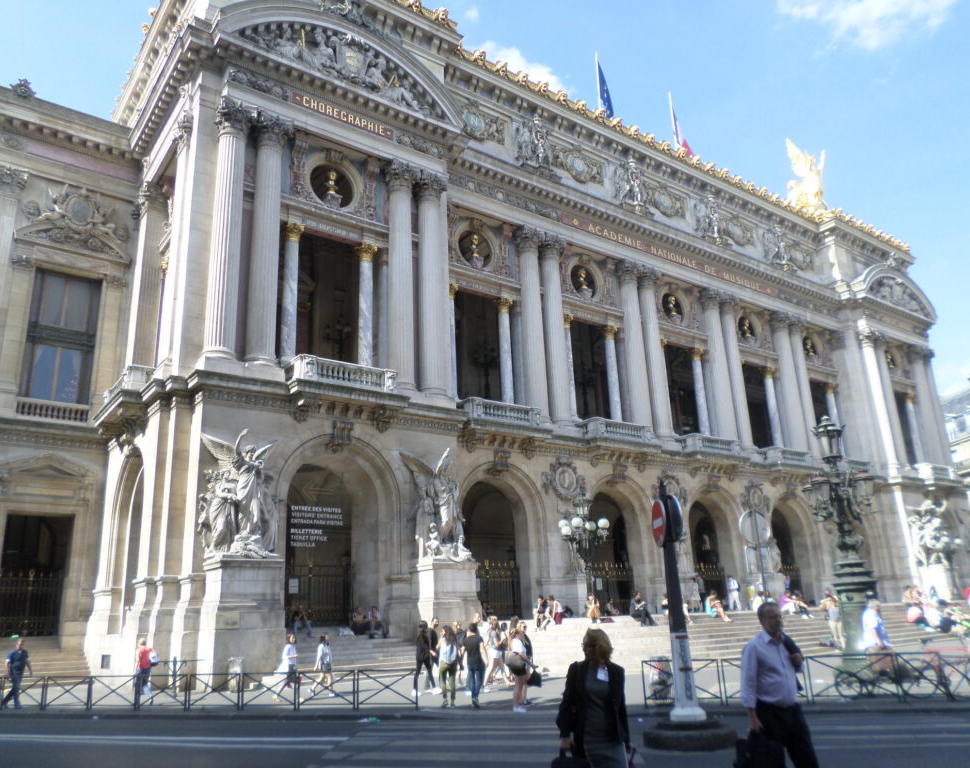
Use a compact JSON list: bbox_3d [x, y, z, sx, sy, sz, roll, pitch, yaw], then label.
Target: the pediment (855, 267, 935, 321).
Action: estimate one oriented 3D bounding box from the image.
[{"bbox_3d":[33.361,-7.406,60.519,10.900,3.600,1.600,10,-20,-36],"label":"pediment"}]

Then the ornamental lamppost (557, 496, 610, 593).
[{"bbox_3d":[3.924,6.456,28.126,1.900,4.520,1.900,-2,-17,-1],"label":"ornamental lamppost"}]

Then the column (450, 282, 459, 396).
[{"bbox_3d":[-1.621,-1.984,34.929,0.760,5.880,0.760,10,-21,-35],"label":"column"}]

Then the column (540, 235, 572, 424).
[{"bbox_3d":[3.920,-3.095,40.806,1.280,11.156,1.280,-2,-17,-1],"label":"column"}]

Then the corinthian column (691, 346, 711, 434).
[{"bbox_3d":[14.266,0.549,48.315,0.720,6.095,0.720,10,-21,-35],"label":"corinthian column"}]

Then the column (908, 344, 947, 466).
[{"bbox_3d":[35.740,2.146,59.763,1.270,10.400,1.270,10,-20,-36],"label":"column"}]

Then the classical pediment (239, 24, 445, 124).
[{"bbox_3d":[-6.027,-14.051,31.969,10.900,3.600,1.600,10,-20,-36],"label":"classical pediment"}]

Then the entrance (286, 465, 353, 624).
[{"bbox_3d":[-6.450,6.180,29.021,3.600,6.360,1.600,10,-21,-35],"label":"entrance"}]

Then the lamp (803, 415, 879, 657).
[{"bbox_3d":[8.940,3.876,18.330,1.800,6.412,1.800,10,-20,-34],"label":"lamp"}]

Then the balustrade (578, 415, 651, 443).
[{"bbox_3d":[7.220,2.717,40.471,4.240,0.980,1.458,10,-21,-35],"label":"balustrade"}]

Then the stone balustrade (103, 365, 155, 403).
[{"bbox_3d":[-13.398,0.330,27.907,0.950,0.980,3.700,10,-21,-35],"label":"stone balustrade"}]

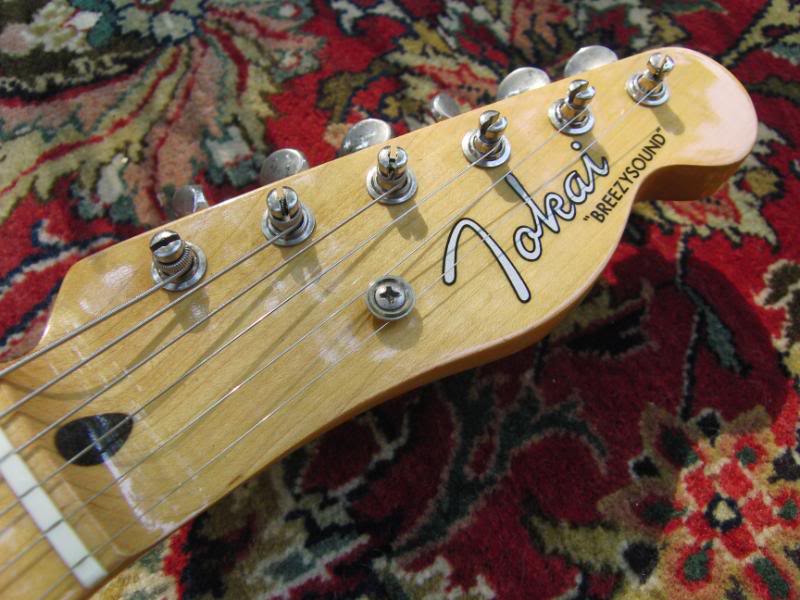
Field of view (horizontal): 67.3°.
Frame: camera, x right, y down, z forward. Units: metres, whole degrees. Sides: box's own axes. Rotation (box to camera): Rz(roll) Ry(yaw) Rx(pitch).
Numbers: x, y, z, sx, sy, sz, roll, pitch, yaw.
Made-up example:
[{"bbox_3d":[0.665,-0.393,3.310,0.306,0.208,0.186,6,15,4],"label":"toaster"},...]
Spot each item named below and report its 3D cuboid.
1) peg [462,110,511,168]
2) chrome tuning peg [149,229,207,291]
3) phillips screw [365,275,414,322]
[{"bbox_3d":[0.020,-0.037,0.136,0.011,0.009,0.011,1,63,-3],"label":"peg"},{"bbox_3d":[-0.044,-0.009,0.118,0.011,0.009,0.011,1,63,-3],"label":"chrome tuning peg"},{"bbox_3d":[-0.002,0.000,0.122,0.010,0.004,0.010,2,65,-3],"label":"phillips screw"}]

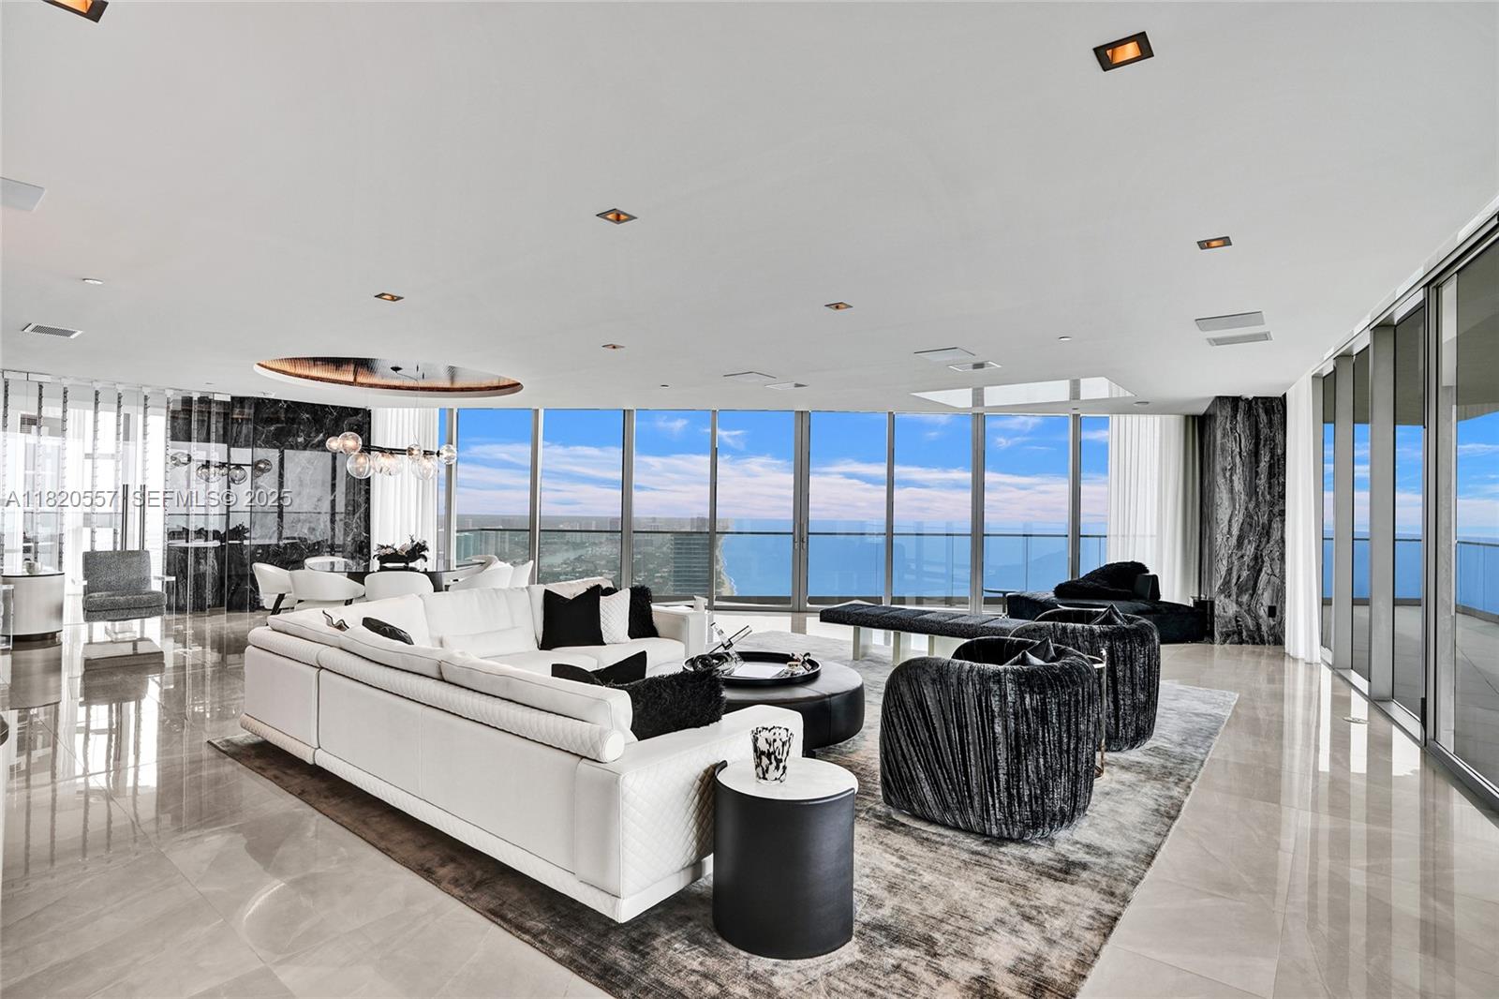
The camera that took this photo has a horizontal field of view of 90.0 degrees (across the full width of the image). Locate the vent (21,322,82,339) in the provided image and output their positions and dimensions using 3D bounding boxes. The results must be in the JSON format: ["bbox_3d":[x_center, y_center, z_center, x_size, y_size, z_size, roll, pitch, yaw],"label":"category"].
[{"bbox_3d":[-5.460,-1.316,5.875,0.440,0.030,0.300,1,0,38],"label":"vent"}]

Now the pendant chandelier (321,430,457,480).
[{"bbox_3d":[-4.062,-0.480,8.505,0.520,0.540,1.300,0,-1,43],"label":"pendant chandelier"}]

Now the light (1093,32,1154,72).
[{"bbox_3d":[1.038,-1.240,2.075,0.130,0.030,0.130,1,0,38],"label":"light"}]

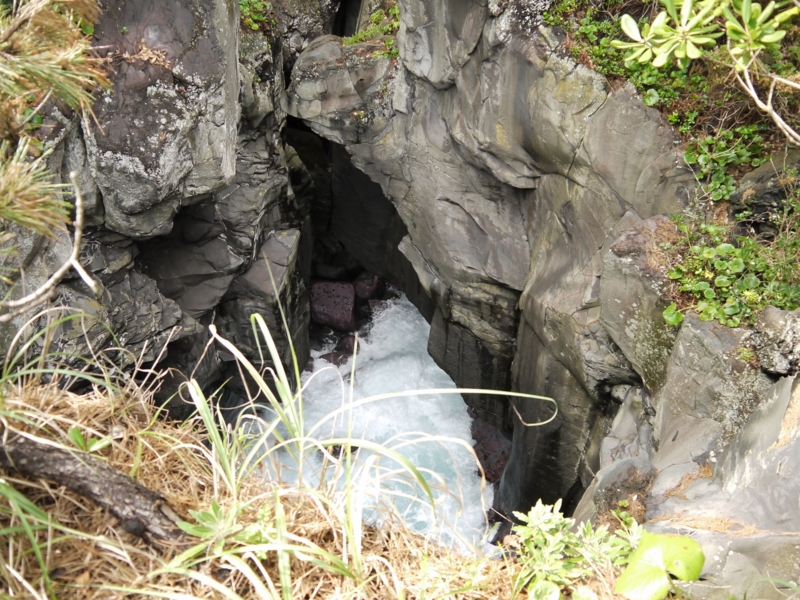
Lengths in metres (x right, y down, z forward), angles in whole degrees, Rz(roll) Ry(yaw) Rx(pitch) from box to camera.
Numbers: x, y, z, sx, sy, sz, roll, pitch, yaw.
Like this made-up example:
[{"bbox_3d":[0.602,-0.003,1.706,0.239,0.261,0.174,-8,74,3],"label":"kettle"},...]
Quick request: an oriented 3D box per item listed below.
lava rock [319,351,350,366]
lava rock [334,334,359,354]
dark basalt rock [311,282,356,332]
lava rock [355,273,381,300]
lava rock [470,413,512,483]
[{"bbox_3d":[-1.080,0.968,10.713,0.480,0.200,0.300,0,37,0],"label":"lava rock"},{"bbox_3d":[-0.896,0.748,10.888,0.380,0.280,0.330,0,37,0],"label":"lava rock"},{"bbox_3d":[-1.164,0.126,11.481,0.760,0.520,0.720,6,37,8],"label":"dark basalt rock"},{"bbox_3d":[-0.581,-0.253,12.050,0.470,0.380,0.420,0,37,0],"label":"lava rock"},{"bbox_3d":[1.288,2.055,9.071,0.620,0.480,0.820,7,38,10],"label":"lava rock"}]

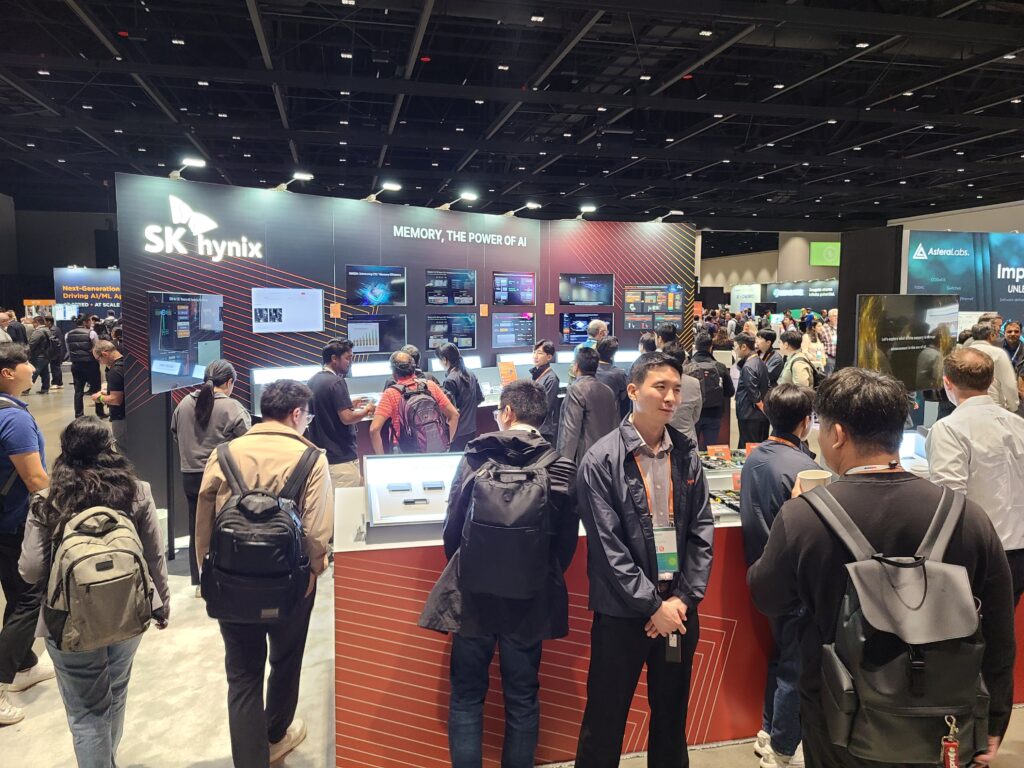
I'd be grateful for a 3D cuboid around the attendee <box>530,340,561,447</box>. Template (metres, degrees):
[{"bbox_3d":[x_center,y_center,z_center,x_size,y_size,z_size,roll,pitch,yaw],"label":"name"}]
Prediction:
[{"bbox_3d":[0.318,0.443,7.088,0.290,1.710,0.450,-2,7,-22],"label":"attendee"}]

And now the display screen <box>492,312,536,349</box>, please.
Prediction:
[{"bbox_3d":[0.032,-0.641,9.166,0.730,0.420,0.060,-5,8,-43],"label":"display screen"}]

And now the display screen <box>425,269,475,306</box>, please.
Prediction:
[{"bbox_3d":[-0.670,-1.056,8.452,0.730,0.420,0.060,-5,8,-43],"label":"display screen"}]

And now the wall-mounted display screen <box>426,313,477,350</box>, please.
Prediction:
[{"bbox_3d":[-0.680,-0.589,8.720,0.725,0.410,0.060,-5,8,-42],"label":"wall-mounted display screen"}]

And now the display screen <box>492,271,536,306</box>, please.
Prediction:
[{"bbox_3d":[0.032,-1.122,9.116,0.730,0.420,0.060,-5,8,-43],"label":"display screen"}]

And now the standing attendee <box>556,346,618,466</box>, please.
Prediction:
[{"bbox_3d":[0.574,0.544,5.887,0.520,1.647,0.360,-4,7,-34],"label":"standing attendee"}]

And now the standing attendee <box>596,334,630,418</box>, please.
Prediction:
[{"bbox_3d":[0.904,0.395,7.179,0.500,1.678,0.360,2,6,16],"label":"standing attendee"}]

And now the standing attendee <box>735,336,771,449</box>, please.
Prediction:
[{"bbox_3d":[2.396,0.335,7.675,0.360,1.695,0.500,5,8,39],"label":"standing attendee"}]

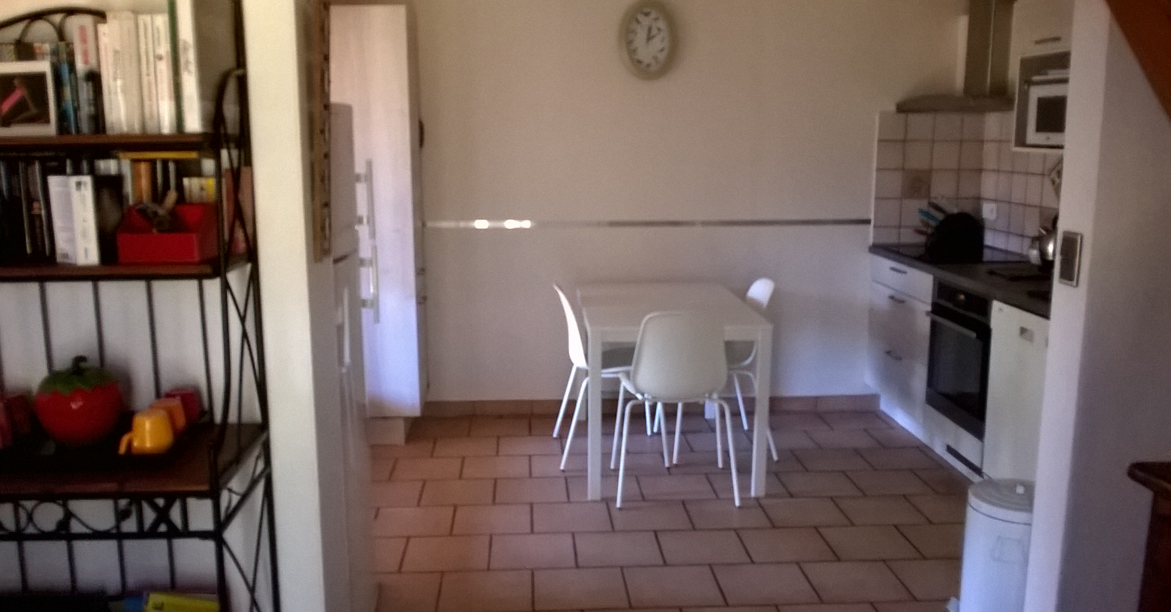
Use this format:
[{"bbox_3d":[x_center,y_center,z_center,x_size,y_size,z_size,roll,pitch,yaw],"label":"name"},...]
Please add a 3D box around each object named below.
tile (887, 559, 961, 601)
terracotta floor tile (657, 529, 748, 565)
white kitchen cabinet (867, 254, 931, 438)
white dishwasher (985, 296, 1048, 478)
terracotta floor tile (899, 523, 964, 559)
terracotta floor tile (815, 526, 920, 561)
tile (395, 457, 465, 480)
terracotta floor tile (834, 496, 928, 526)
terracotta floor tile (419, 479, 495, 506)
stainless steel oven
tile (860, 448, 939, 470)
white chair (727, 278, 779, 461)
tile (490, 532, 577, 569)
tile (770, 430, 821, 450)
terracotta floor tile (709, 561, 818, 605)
[{"bbox_3d":[1.244,0.949,3.333,0.309,0.012,0.304,-1,10,-3],"label":"tile"},{"bbox_3d":[0.434,0.898,3.571,0.305,0.012,0.301,-1,10,-3],"label":"terracotta floor tile"},{"bbox_3d":[1.884,0.219,4.971,0.581,0.890,0.842,-1,10,-3],"label":"white kitchen cabinet"},{"bbox_3d":[1.946,0.437,3.650,0.600,0.830,0.600,-1,10,-3],"label":"white dishwasher"},{"bbox_3d":[1.380,0.891,3.641,0.302,0.012,0.302,-1,10,-3],"label":"terracotta floor tile"},{"bbox_3d":[1.064,0.893,3.612,0.305,0.012,0.305,-1,10,-3],"label":"terracotta floor tile"},{"bbox_3d":[-0.723,0.755,4.439,0.302,0.012,0.302,-1,10,-3],"label":"tile"},{"bbox_3d":[1.202,0.839,3.932,0.305,0.012,0.305,-1,10,-3],"label":"terracotta floor tile"},{"bbox_3d":[-0.548,0.809,4.155,0.309,0.012,0.304,-1,10,-3],"label":"terracotta floor tile"},{"bbox_3d":[1.909,0.221,4.302,0.570,0.600,0.595,-1,10,-3],"label":"stainless steel oven"},{"bbox_3d":[1.482,0.732,4.574,0.309,0.012,0.304,-1,10,-3],"label":"tile"},{"bbox_3d":[0.659,0.283,4.714,0.530,0.858,0.505,-1,10,-6],"label":"white chair"},{"bbox_3d":[-0.192,0.905,3.536,0.305,0.012,0.301,-1,10,-3],"label":"tile"},{"bbox_3d":[0.989,0.684,4.854,0.309,0.012,0.304,-1,10,-3],"label":"tile"},{"bbox_3d":[0.619,0.964,3.326,0.310,0.012,0.308,-1,10,-3],"label":"terracotta floor tile"}]

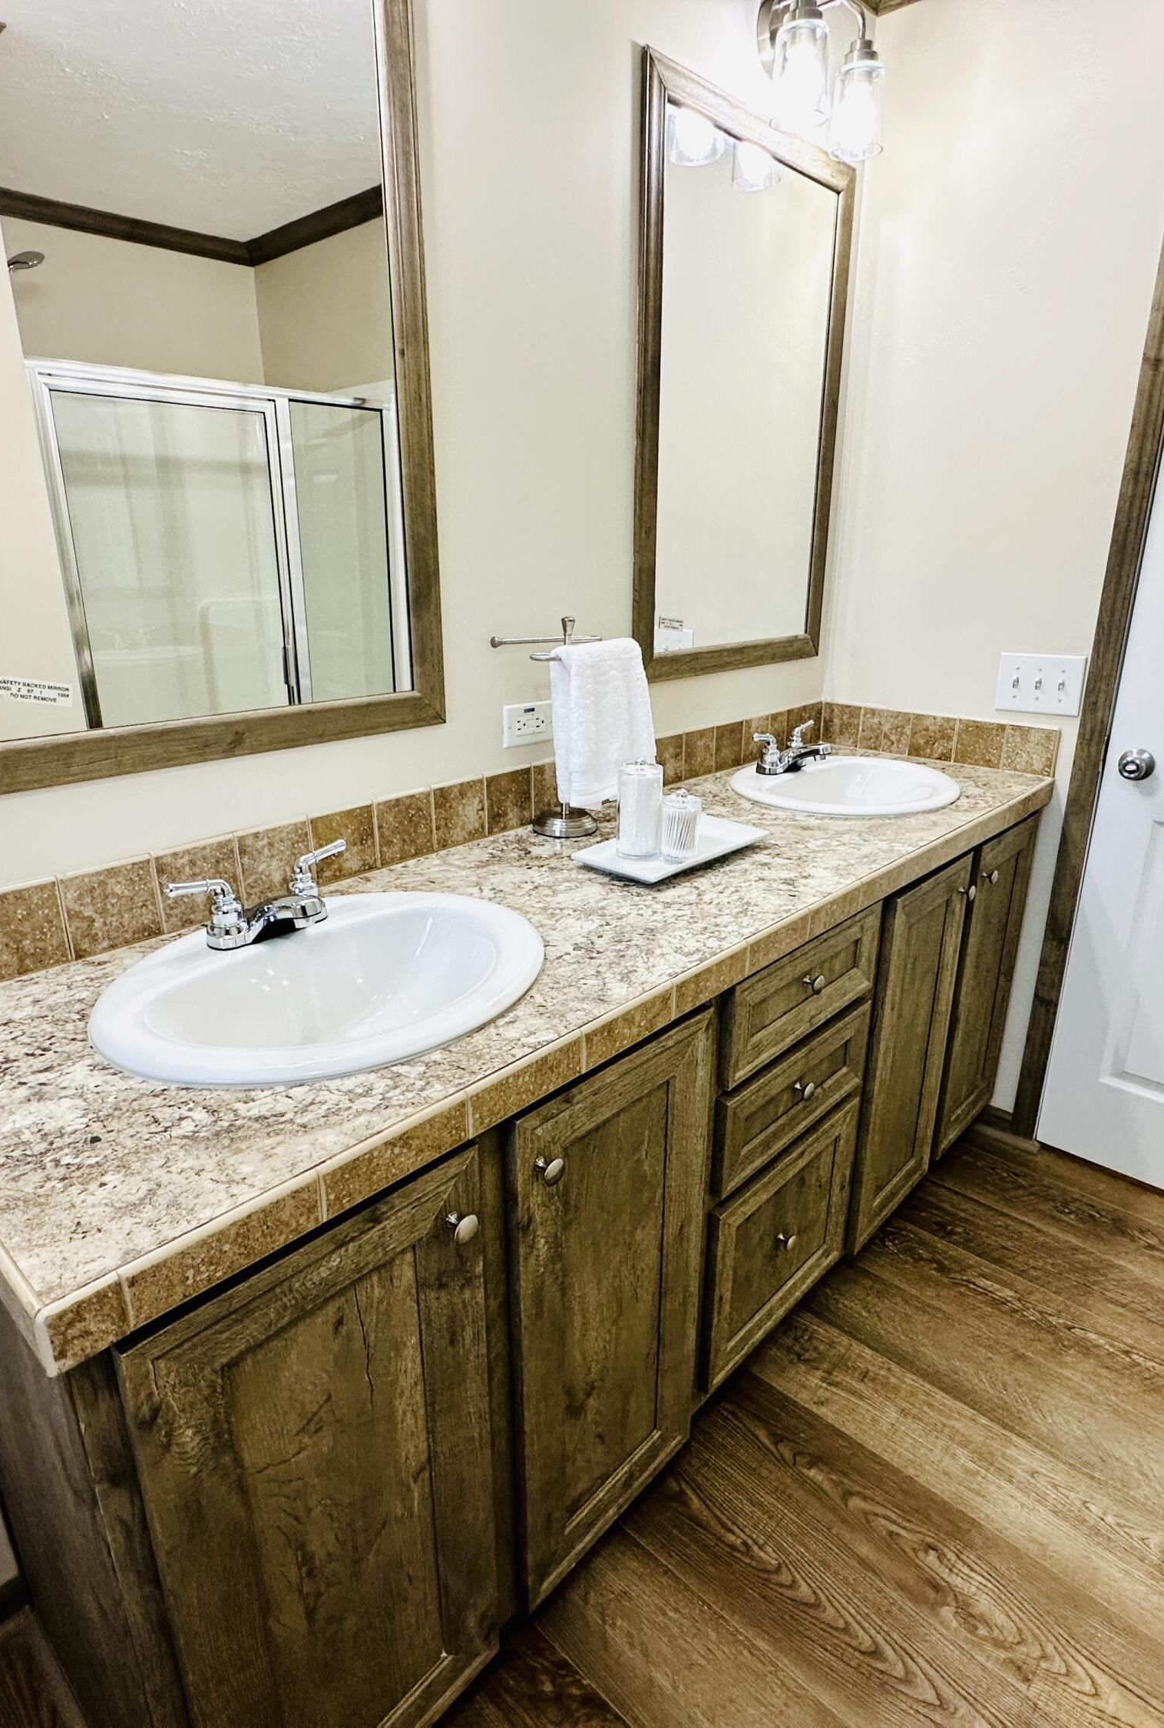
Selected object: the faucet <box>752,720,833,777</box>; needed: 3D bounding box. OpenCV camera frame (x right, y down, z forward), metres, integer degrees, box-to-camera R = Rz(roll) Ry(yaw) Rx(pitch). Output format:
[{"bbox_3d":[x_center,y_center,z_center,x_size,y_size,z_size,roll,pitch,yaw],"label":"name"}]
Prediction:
[{"bbox_3d":[0.478,-0.248,2.009,0.145,0.086,0.240,17,25,40],"label":"faucet"}]

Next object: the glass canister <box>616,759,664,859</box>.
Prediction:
[{"bbox_3d":[0.092,-0.089,1.448,0.069,0.153,0.069,0,19,0],"label":"glass canister"}]

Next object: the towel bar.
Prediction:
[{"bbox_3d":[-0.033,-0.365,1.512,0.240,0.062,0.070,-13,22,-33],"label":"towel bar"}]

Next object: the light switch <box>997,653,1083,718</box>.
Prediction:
[{"bbox_3d":[0.968,-0.379,1.974,0.169,0.124,0.014,17,25,40],"label":"light switch"}]

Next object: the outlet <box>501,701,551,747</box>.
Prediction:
[{"bbox_3d":[-0.086,-0.243,1.612,0.009,0.071,0.114,17,25,40],"label":"outlet"}]

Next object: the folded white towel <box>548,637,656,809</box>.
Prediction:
[{"bbox_3d":[0.041,-0.241,1.576,0.185,0.272,0.065,-13,22,-33],"label":"folded white towel"}]

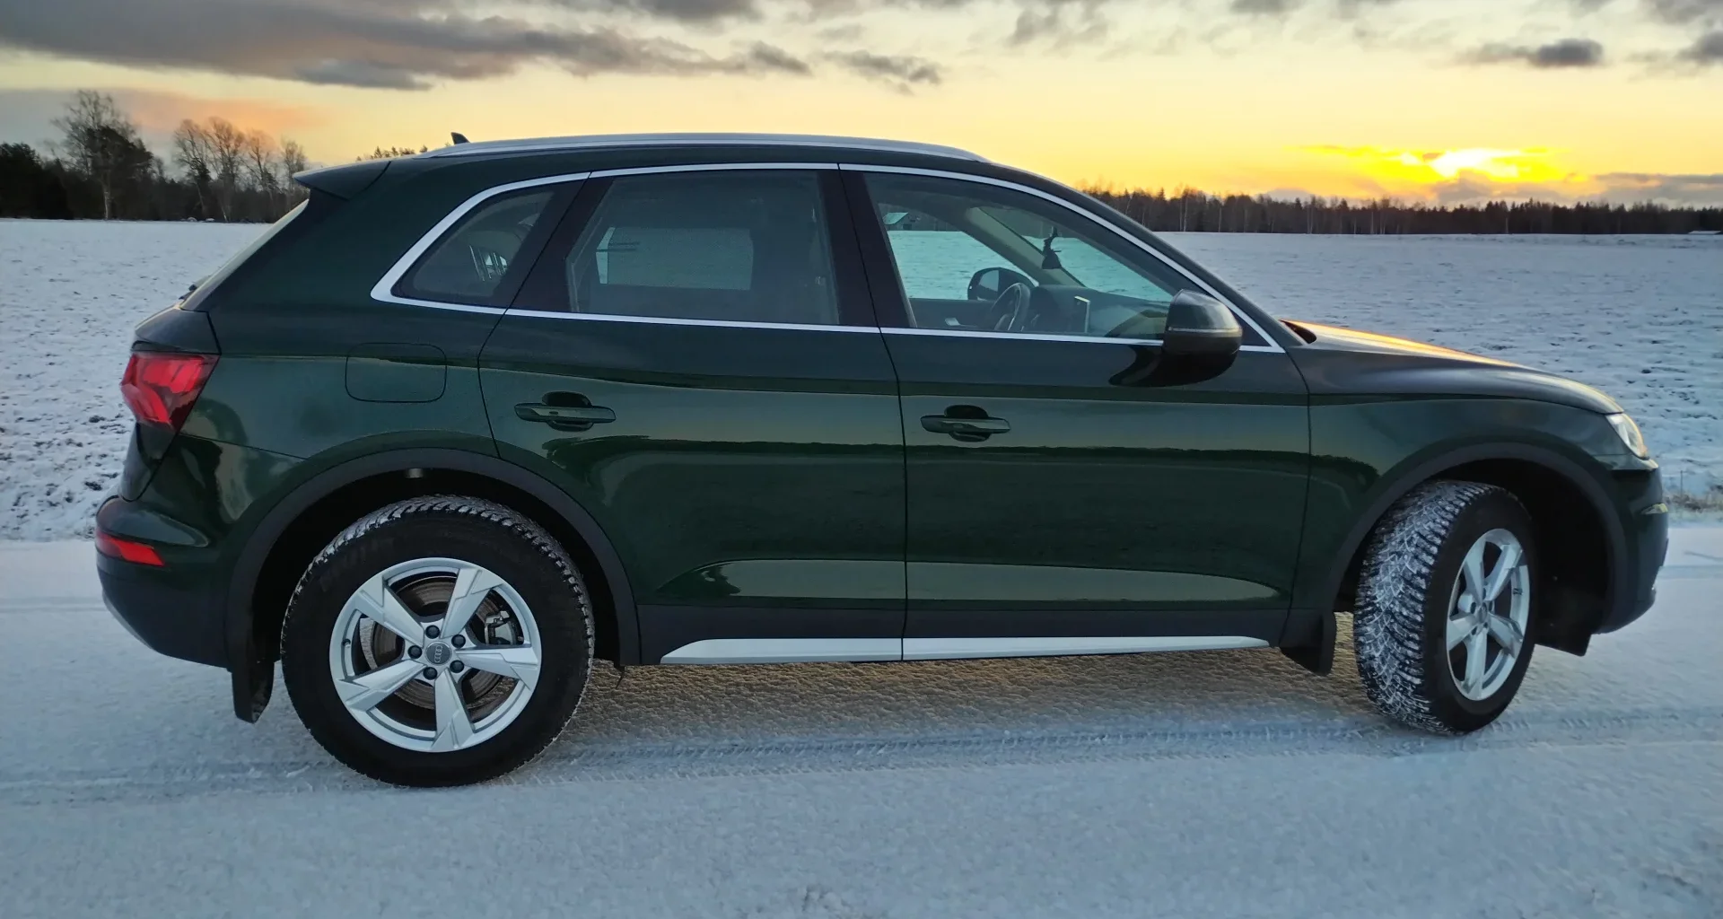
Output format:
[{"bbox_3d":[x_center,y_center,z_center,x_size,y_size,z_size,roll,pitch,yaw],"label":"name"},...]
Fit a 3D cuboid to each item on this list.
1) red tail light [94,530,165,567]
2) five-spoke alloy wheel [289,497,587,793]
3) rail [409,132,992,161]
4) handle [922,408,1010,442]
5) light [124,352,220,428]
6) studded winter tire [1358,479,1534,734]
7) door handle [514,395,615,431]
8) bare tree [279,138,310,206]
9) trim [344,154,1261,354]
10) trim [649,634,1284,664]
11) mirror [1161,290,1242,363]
[{"bbox_3d":[-1.826,0.218,3.227,0.275,0.088,0.380,-1,10,-10],"label":"red tail light"},{"bbox_3d":[-1.056,0.463,3.271,0.735,0.733,0.240,-1,10,-10],"label":"five-spoke alloy wheel"},{"bbox_3d":[-0.385,-0.816,3.400,1.485,0.090,0.080,-1,10,-10],"label":"rail"},{"bbox_3d":[0.265,-0.087,3.271,0.234,0.081,0.060,-1,10,-10],"label":"handle"},{"bbox_3d":[-1.699,-0.182,3.181,0.322,0.185,0.375,-1,10,-10],"label":"light"},{"bbox_3d":[1.720,0.421,3.761,0.735,0.733,0.240,-8,13,-40],"label":"studded winter tire"},{"bbox_3d":[-0.707,-0.109,3.097,0.238,0.086,0.060,-1,10,-10],"label":"door handle"},{"bbox_3d":[-83.202,-40.909,190.000,4.800,12.600,4.800,1,10,0],"label":"bare tree"},{"bbox_3d":[-0.022,-0.525,3.342,2.370,0.478,0.210,-1,10,-10],"label":"trim"},{"bbox_3d":[0.306,0.485,3.410,1.650,0.070,0.055,0,10,-10],"label":"trim"},{"bbox_3d":[0.842,-0.343,3.314,0.225,0.187,0.230,-1,10,-10],"label":"mirror"}]

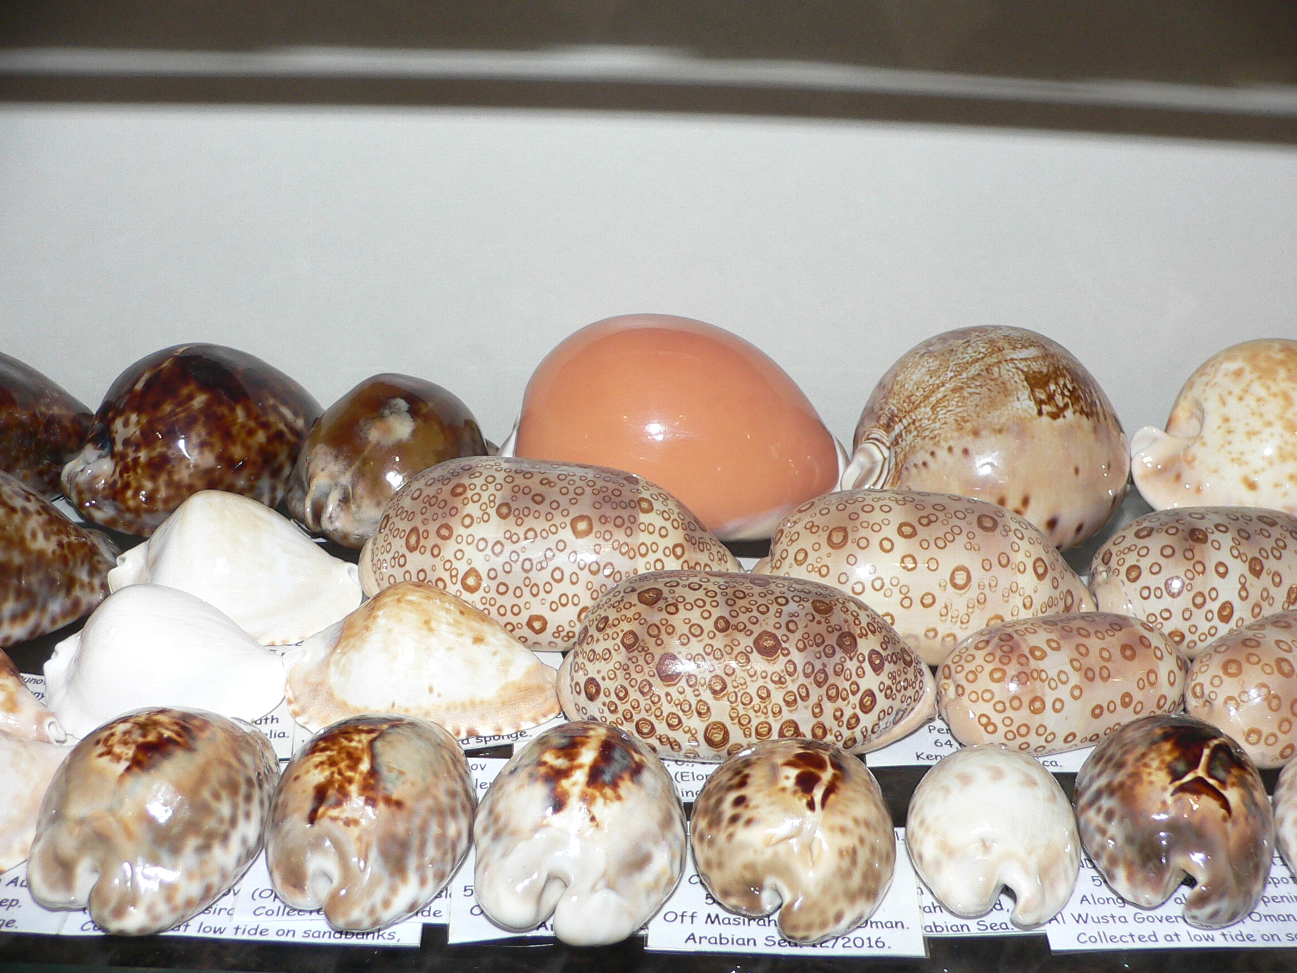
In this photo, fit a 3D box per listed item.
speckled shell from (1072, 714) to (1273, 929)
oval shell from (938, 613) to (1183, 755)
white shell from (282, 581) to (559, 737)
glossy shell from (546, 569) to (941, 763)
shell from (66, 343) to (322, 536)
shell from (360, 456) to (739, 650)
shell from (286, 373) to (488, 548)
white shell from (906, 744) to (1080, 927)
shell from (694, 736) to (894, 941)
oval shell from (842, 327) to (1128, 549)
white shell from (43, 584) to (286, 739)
[{"bbox_3d":[0.110,0.066,0.274,0.039,0.031,0.053,6,26,11],"label":"speckled shell"},{"bbox_3d":[0.101,0.045,0.320,0.065,0.030,0.037,-4,25,-11],"label":"oval shell"},{"bbox_3d":[-0.057,0.040,0.323,0.069,0.034,0.043,1,26,2],"label":"white shell"},{"bbox_3d":[0.022,0.040,0.317,0.092,0.040,0.051,3,26,6],"label":"glossy shell"},{"bbox_3d":[-0.140,-0.017,0.411,0.082,0.053,0.055,-11,28,-25],"label":"shell"},{"bbox_3d":[-0.029,0.015,0.356,0.103,0.047,0.057,5,25,8],"label":"shell"},{"bbox_3d":[-0.081,-0.013,0.412,0.047,0.043,0.067,21,33,36],"label":"shell"},{"bbox_3d":[0.072,0.069,0.271,0.034,0.026,0.045,4,25,5],"label":"white shell"},{"bbox_3d":[0.030,0.069,0.271,0.040,0.029,0.051,3,26,6],"label":"shell"},{"bbox_3d":[0.107,-0.016,0.409,0.093,0.066,0.066,-4,25,-13],"label":"oval shell"},{"bbox_3d":[-0.121,0.040,0.322,0.061,0.035,0.040,-1,26,-4],"label":"white shell"}]

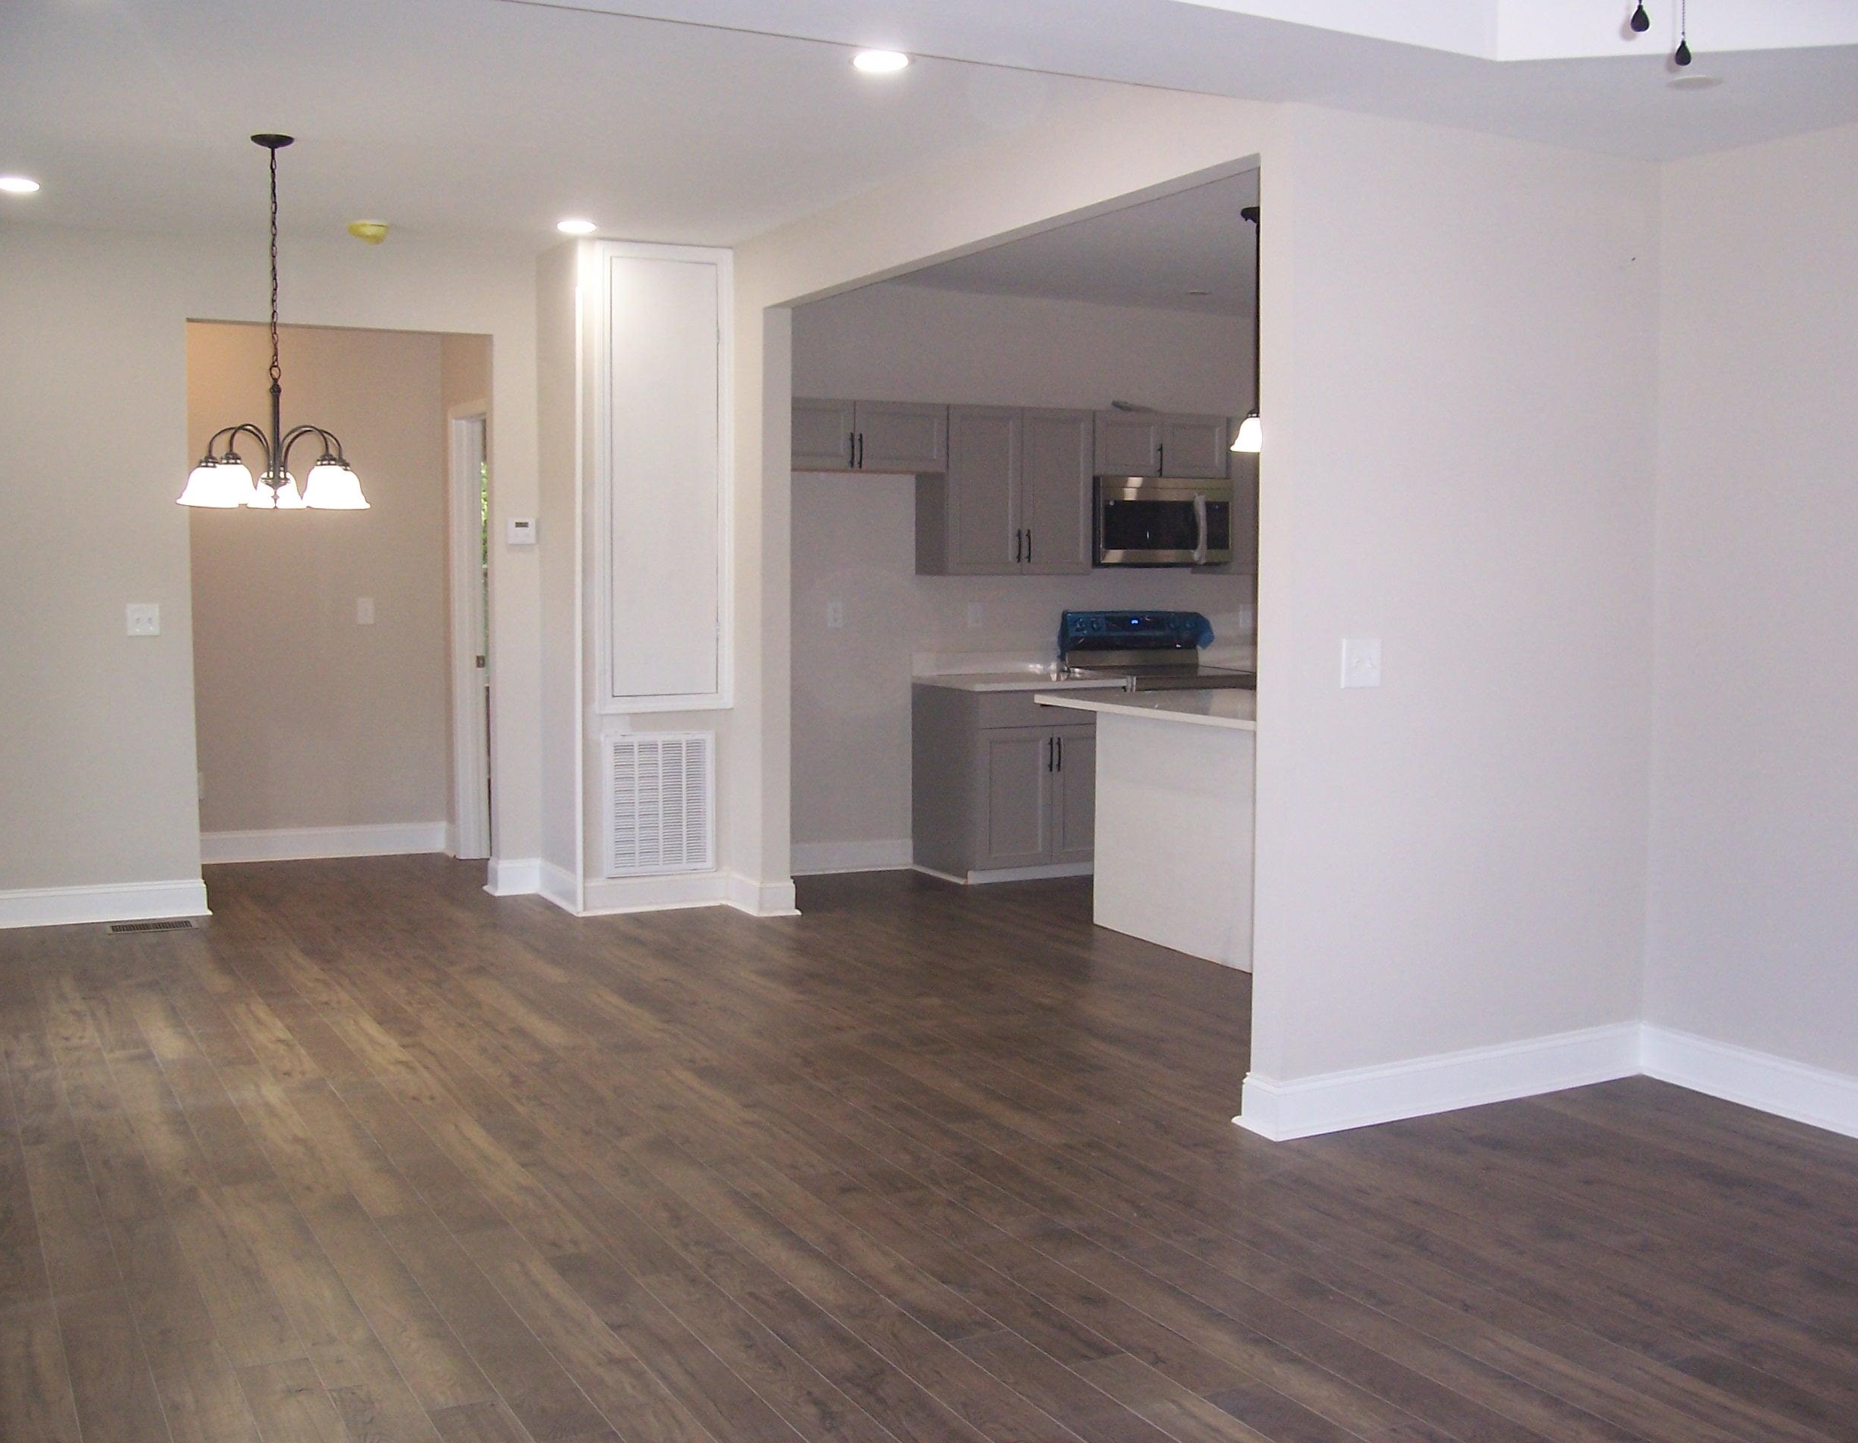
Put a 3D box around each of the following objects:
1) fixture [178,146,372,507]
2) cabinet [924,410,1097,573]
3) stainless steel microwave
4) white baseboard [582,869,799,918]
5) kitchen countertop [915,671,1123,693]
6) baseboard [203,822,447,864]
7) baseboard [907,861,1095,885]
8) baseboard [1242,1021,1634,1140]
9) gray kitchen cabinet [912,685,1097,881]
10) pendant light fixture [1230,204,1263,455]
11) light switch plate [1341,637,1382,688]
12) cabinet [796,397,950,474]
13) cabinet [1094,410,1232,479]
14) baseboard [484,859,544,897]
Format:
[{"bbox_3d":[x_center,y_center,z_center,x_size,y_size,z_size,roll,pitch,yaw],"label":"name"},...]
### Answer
[{"bbox_3d":[-2.026,-1.236,5.890,0.590,1.131,0.590,-2,5,-29],"label":"fixture"},{"bbox_3d":[0.355,-1.063,8.797,0.766,0.759,0.324,-2,5,-27],"label":"cabinet"},{"bbox_3d":[1.052,-0.950,9.126,0.757,0.415,0.399,-2,5,-29],"label":"stainless steel microwave"},{"bbox_3d":[-0.957,0.711,7.552,0.789,0.133,0.379,-2,5,-29],"label":"white baseboard"},{"bbox_3d":[0.415,-0.181,8.733,0.802,0.035,0.644,-2,5,-27],"label":"kitchen countertop"},{"bbox_3d":[-2.943,0.594,9.171,1.177,0.144,0.030,-2,5,-25],"label":"baseboard"},{"bbox_3d":[0.382,0.650,8.791,0.791,0.085,0.552,-2,5,-29],"label":"baseboard"},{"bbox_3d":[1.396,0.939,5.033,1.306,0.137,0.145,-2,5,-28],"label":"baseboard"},{"bbox_3d":[0.408,0.268,8.769,0.785,0.867,0.639,-2,5,-27],"label":"gray kitchen cabinet"},{"bbox_3d":[1.211,-1.433,6.970,0.200,0.867,0.200,-2,5,-29],"label":"pendant light fixture"},{"bbox_3d":[1.081,-0.145,4.716,0.123,0.123,0.012,-2,5,-28],"label":"light switch plate"},{"bbox_3d":[-0.385,-1.249,8.357,0.905,0.307,0.326,-2,5,-29],"label":"cabinet"},{"bbox_3d":[1.041,-1.322,9.133,0.775,0.309,0.326,-2,5,-29],"label":"cabinet"},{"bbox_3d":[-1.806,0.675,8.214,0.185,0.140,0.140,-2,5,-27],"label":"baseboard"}]

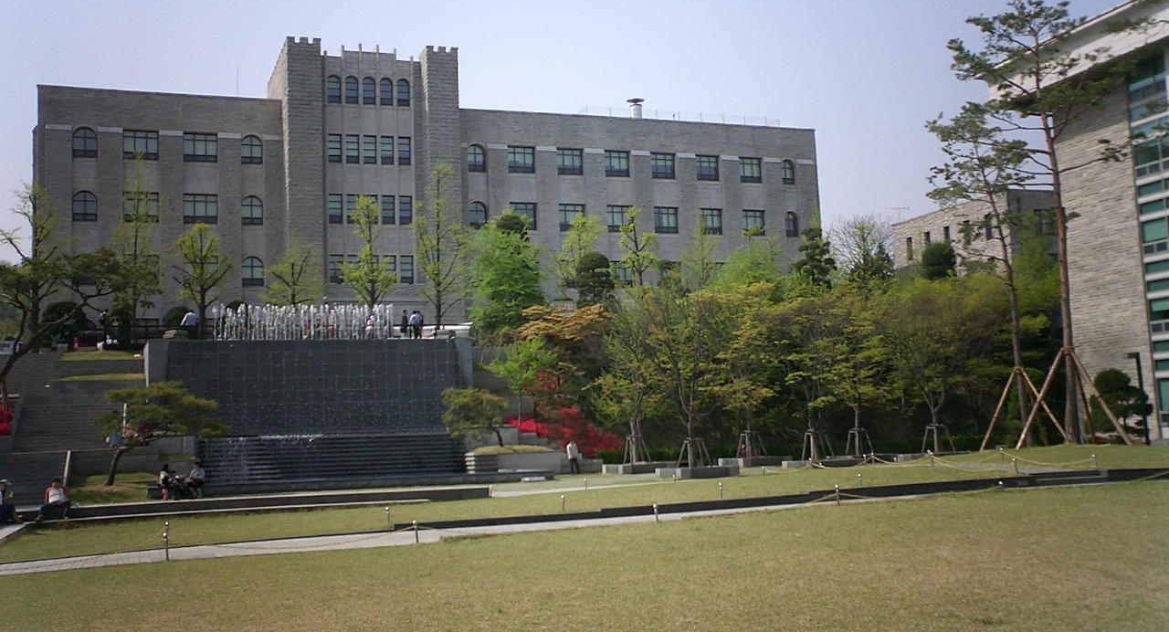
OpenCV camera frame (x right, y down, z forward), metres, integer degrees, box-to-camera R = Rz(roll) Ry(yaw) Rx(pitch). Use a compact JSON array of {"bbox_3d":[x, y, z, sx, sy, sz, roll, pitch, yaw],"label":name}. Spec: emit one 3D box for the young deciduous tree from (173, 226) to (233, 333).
[{"bbox_3d":[-22.140,-1.684,72.588,3.310,7.420,3.310,0,-7,-19],"label":"young deciduous tree"}]

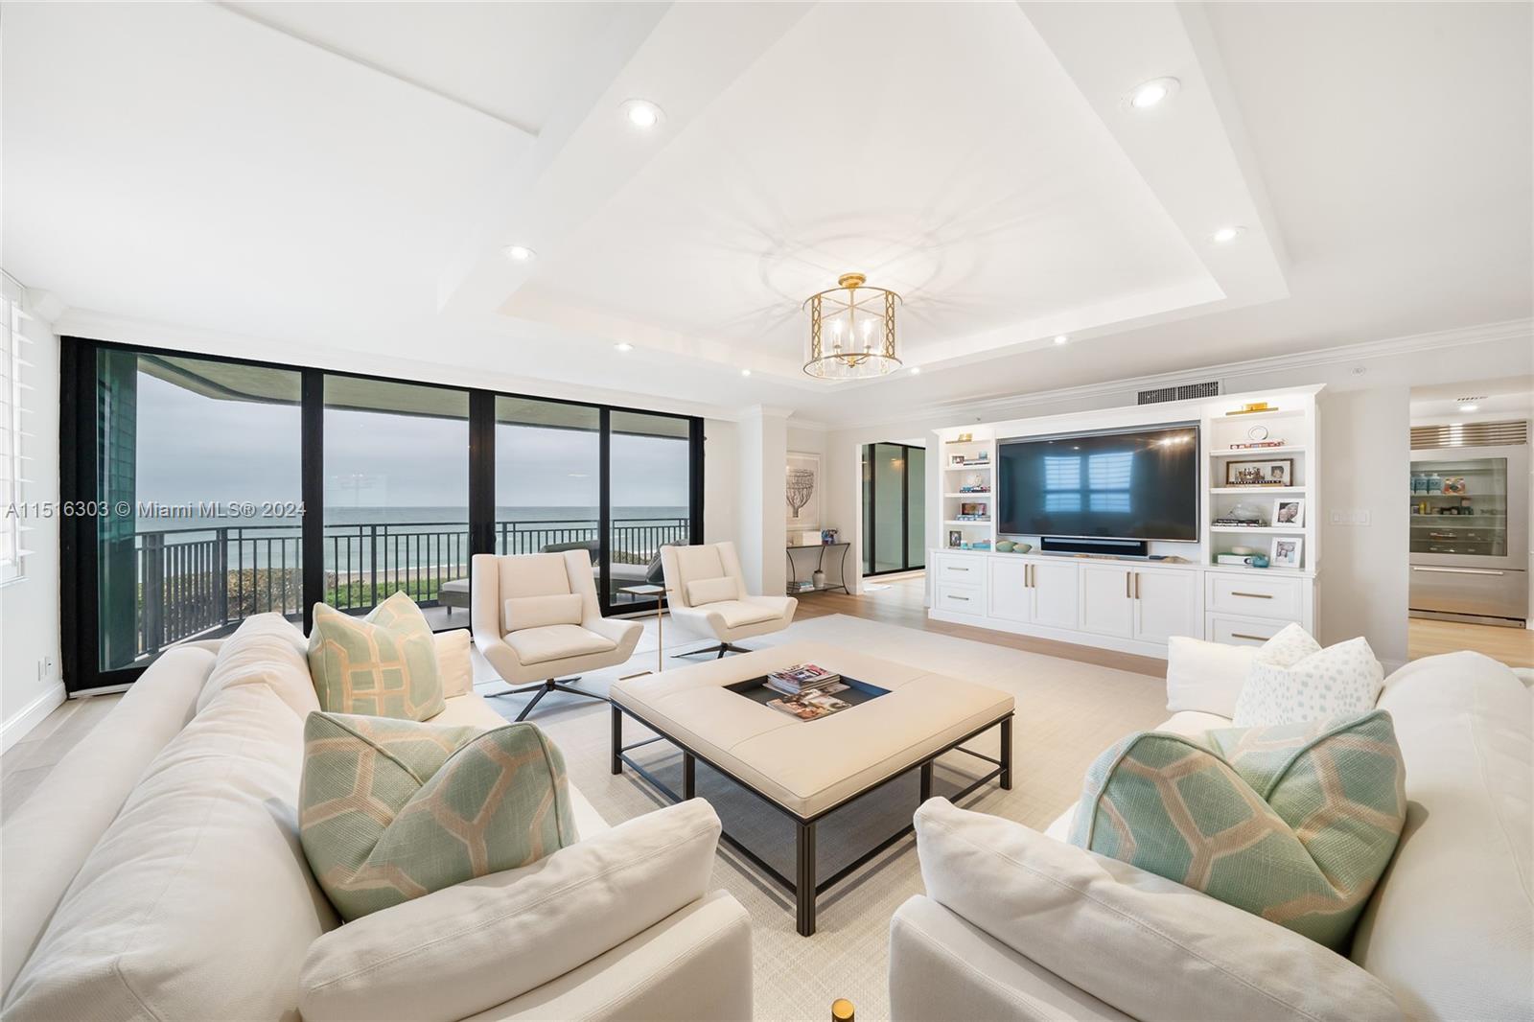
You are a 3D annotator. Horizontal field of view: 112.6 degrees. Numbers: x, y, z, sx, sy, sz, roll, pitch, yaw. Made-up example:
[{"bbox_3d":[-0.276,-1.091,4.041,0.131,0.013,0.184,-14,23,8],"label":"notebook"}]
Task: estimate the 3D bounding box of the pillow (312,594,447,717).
[{"bbox_3d":[-1.592,0.604,2.084,0.180,0.470,0.470,-18,-10,35],"label":"pillow"}]

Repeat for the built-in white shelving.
[{"bbox_3d":[3.075,0.166,4.908,0.560,2.140,3.030,0,1,-42],"label":"built-in white shelving"}]

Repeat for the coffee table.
[{"bbox_3d":[0.190,1.050,2.407,1.300,0.410,1.300,0,1,-41],"label":"coffee table"}]

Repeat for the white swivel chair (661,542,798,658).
[{"bbox_3d":[-0.360,0.774,4.386,0.930,0.930,0.820,0,1,-43],"label":"white swivel chair"}]

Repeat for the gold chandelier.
[{"bbox_3d":[0.554,-1.237,3.311,0.630,0.607,0.630,0,0,0],"label":"gold chandelier"}]

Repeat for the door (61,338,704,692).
[{"bbox_3d":[-2.799,0.029,5.084,5.030,2.410,0.150,0,1,-40],"label":"door"}]

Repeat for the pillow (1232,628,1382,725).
[{"bbox_3d":[2.033,0.648,1.925,0.180,0.440,0.450,17,-8,-29],"label":"pillow"}]

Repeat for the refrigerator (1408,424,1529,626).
[{"bbox_3d":[7.887,0.159,5.909,0.640,2.130,0.920,0,1,-42],"label":"refrigerator"}]

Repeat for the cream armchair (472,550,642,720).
[{"bbox_3d":[-1.430,0.779,3.416,0.930,0.935,0.830,0,1,-40],"label":"cream armchair"}]

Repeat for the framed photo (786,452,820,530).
[{"bbox_3d":[0.459,-0.273,7.324,0.982,1.155,0.040,0,1,-40],"label":"framed photo"}]

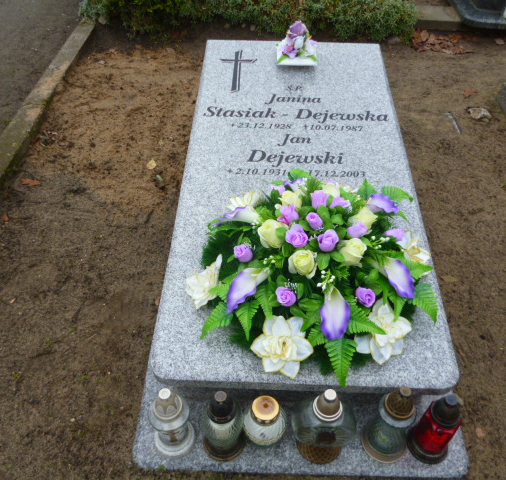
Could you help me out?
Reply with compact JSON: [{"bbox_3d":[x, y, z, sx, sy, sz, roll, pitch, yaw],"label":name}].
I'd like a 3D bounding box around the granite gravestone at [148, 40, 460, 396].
[{"bbox_3d":[0.159,-0.266,1.879,0.800,0.045,1.696,2,49,1],"label":"granite gravestone"}]

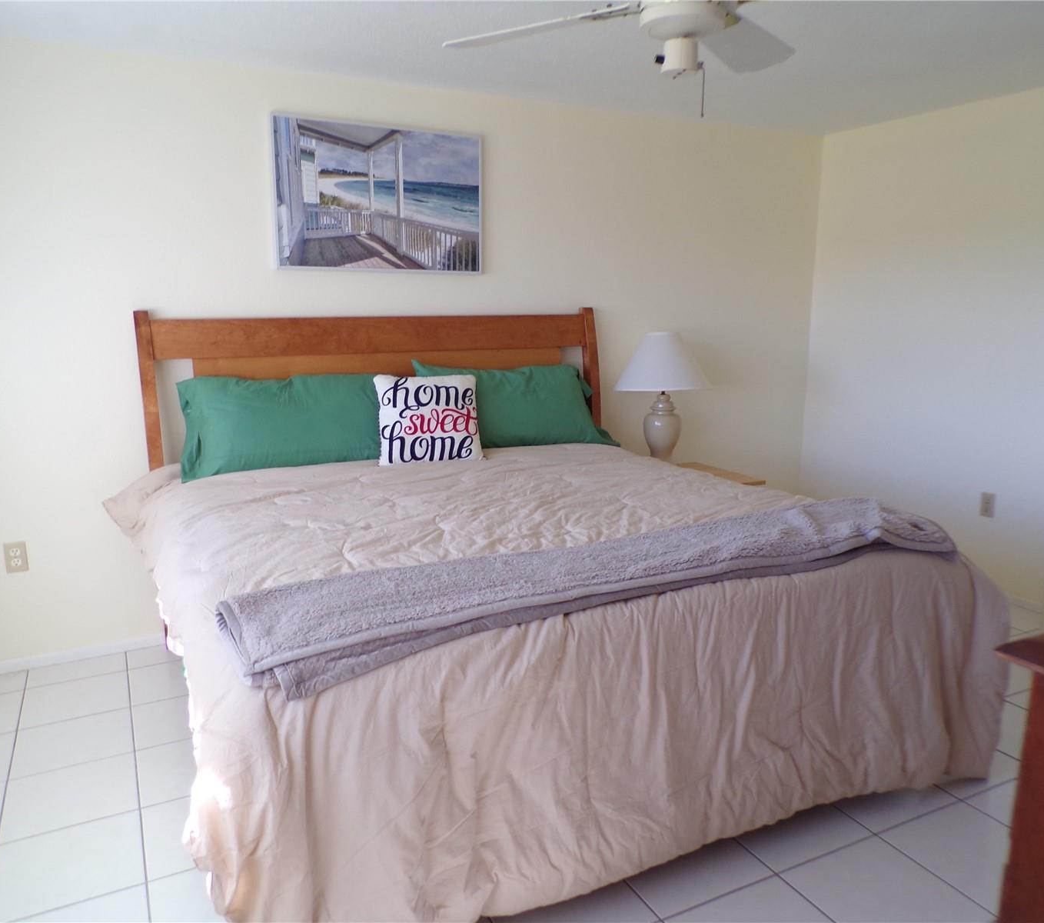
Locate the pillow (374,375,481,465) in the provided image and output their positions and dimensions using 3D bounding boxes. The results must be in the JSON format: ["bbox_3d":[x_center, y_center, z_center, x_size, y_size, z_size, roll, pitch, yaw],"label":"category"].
[{"bbox_3d":[-0.372,-0.164,3.418,0.420,0.390,0.130,-5,-11,-21],"label":"pillow"}]

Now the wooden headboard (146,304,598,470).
[{"bbox_3d":[-0.539,0.015,3.768,2.034,1.358,0.130,-6,12,-26],"label":"wooden headboard"}]

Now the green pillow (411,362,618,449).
[{"bbox_3d":[-0.042,-0.247,3.773,0.880,0.400,0.170,-6,-16,-26],"label":"green pillow"}]

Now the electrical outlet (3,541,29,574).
[{"bbox_3d":[-1.906,0.363,3.216,0.071,0.115,0.008,-6,12,-26],"label":"electrical outlet"}]

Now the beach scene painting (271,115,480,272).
[{"bbox_3d":[-0.590,-1.108,3.617,0.900,0.595,0.030,-6,12,-26],"label":"beach scene painting"}]

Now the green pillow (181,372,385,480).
[{"bbox_3d":[-0.864,-0.174,3.358,0.870,0.400,0.170,-6,-16,-26],"label":"green pillow"}]

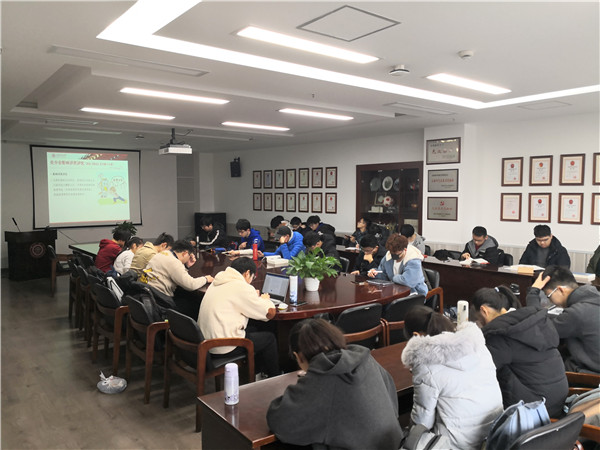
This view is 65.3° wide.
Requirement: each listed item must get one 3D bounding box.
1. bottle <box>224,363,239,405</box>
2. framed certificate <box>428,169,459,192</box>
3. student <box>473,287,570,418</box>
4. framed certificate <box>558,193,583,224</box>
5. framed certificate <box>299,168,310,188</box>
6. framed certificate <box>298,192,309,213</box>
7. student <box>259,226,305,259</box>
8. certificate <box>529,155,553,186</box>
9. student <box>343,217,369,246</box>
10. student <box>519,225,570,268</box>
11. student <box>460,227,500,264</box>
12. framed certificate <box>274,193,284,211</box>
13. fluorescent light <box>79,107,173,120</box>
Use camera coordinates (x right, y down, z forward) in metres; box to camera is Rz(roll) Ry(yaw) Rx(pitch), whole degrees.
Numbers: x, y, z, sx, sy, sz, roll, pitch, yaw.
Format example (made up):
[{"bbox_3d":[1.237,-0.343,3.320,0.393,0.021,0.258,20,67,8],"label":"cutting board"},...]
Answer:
[{"bbox_3d":[-0.301,0.694,2.062,0.066,0.184,0.066,0,4,0],"label":"bottle"},{"bbox_3d":[2.261,-0.694,7.420,0.030,0.351,0.557,-4,5,-38],"label":"framed certificate"},{"bbox_3d":[1.181,0.928,2.851,0.750,1.150,0.530,4,5,44],"label":"student"},{"bbox_3d":[3.623,-0.215,6.269,0.030,0.408,0.306,-4,5,-38],"label":"framed certificate"},{"bbox_3d":[0.103,-1.100,11.070,0.030,0.460,0.338,-4,5,-44],"label":"framed certificate"},{"bbox_3d":[0.078,-0.480,10.193,0.030,0.412,0.327,-4,5,-38],"label":"framed certificate"},{"bbox_3d":[-0.210,0.598,6.250,0.720,1.170,0.530,-4,6,-40],"label":"student"},{"bbox_3d":[3.610,-0.804,7.005,0.317,0.438,0.025,4,6,44],"label":"certificate"},{"bbox_3d":[1.001,0.508,7.974,0.750,1.280,0.550,-2,5,-30],"label":"student"},{"bbox_3d":[2.876,0.631,5.580,0.820,1.270,0.600,-4,6,-44],"label":"student"},{"bbox_3d":[2.516,0.646,6.583,0.750,1.240,0.520,-4,5,-38],"label":"student"},{"bbox_3d":[-0.509,-0.564,11.731,0.030,0.460,0.338,-4,5,-44],"label":"framed certificate"},{"bbox_3d":[-2.316,-1.536,6.401,1.240,0.060,0.300,-2,4,-32],"label":"fluorescent light"}]

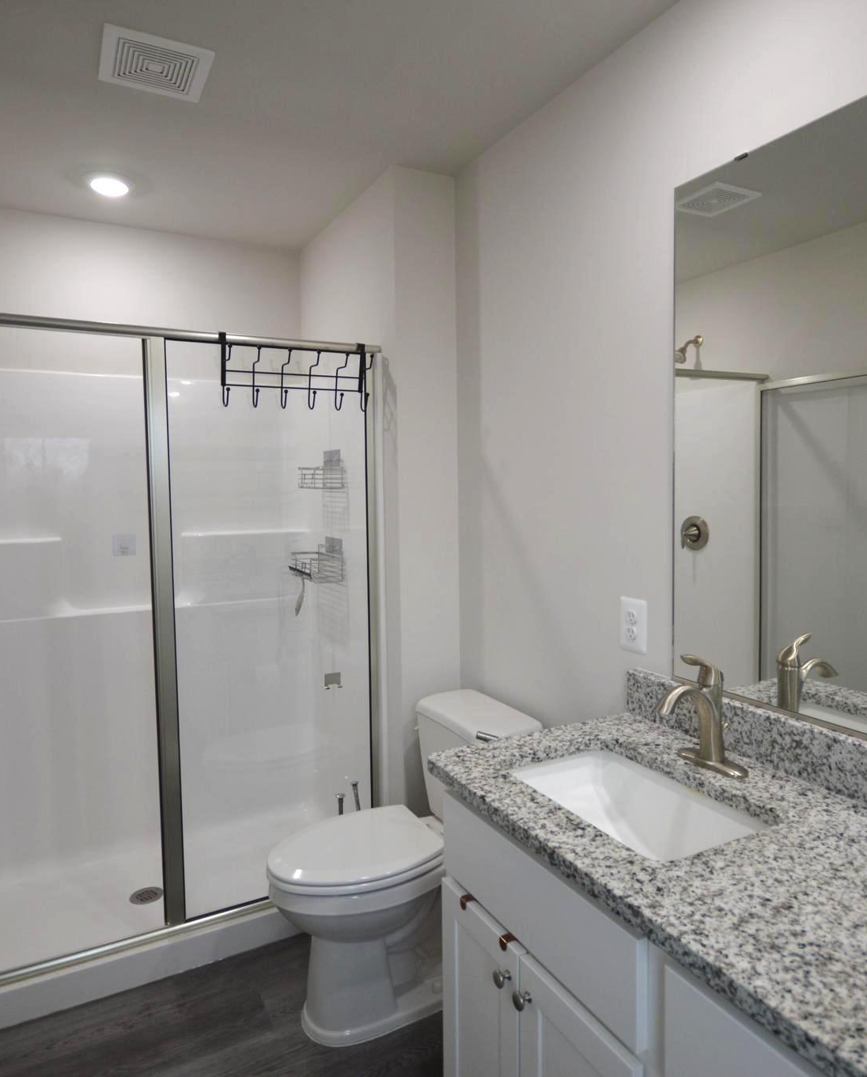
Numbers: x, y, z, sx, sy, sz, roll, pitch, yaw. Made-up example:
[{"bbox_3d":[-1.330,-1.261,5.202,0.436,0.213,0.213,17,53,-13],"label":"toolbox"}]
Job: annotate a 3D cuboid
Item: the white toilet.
[{"bbox_3d":[-0.098,0.888,1.926,0.765,0.700,0.420,-3,4,-28],"label":"white toilet"}]

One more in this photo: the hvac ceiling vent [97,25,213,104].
[{"bbox_3d":[-0.677,-1.156,1.643,0.235,0.018,0.233,-3,4,-28],"label":"hvac ceiling vent"}]

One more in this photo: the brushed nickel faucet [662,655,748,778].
[{"bbox_3d":[0.504,0.334,1.293,0.167,0.223,0.156,-3,4,-28],"label":"brushed nickel faucet"}]

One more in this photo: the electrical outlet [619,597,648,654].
[{"bbox_3d":[0.485,0.210,1.629,0.009,0.128,0.086,-3,4,-28],"label":"electrical outlet"}]

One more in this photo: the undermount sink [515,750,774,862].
[{"bbox_3d":[0.359,0.538,1.224,0.283,0.155,0.429,-3,4,-28],"label":"undermount sink"}]

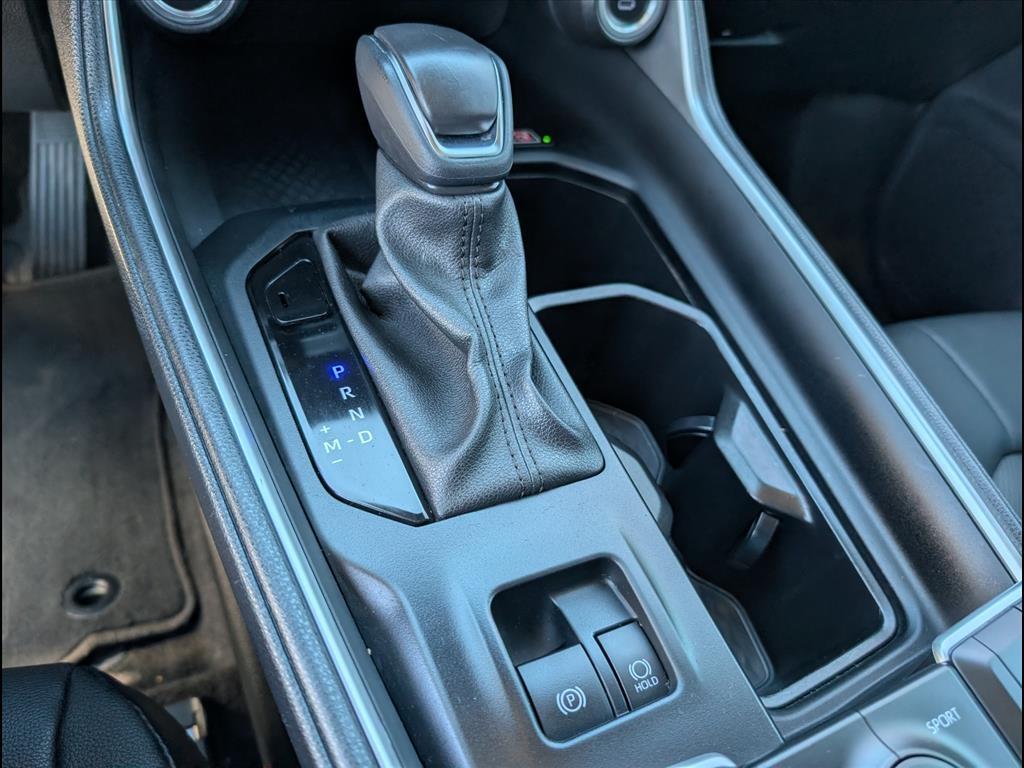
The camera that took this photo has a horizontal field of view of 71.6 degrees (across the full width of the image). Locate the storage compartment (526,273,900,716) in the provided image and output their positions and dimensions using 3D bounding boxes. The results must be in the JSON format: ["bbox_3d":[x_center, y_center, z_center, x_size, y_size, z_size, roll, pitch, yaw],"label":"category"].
[{"bbox_3d":[0.082,0.052,0.368,0.100,0.073,0.206,-13,63,-29],"label":"storage compartment"}]

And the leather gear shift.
[{"bbox_3d":[-0.013,-0.050,0.283,0.084,0.113,0.154,-13,58,-29],"label":"leather gear shift"}]

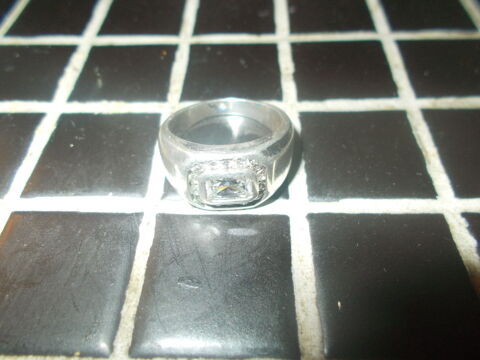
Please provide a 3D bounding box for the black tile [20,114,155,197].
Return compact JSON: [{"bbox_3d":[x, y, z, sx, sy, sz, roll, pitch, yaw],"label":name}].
[{"bbox_3d":[-0.027,-0.004,0.071,0.022,0.004,0.022,0,53,3],"label":"black tile"}]

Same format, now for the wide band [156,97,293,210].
[{"bbox_3d":[-0.002,-0.008,0.062,0.024,0.013,0.025,0,53,3],"label":"wide band"}]

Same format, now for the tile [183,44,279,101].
[{"bbox_3d":[-0.002,-0.024,0.085,0.022,0.004,0.022,0,53,3],"label":"tile"}]

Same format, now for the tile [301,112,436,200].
[{"bbox_3d":[0.022,-0.004,0.069,0.022,0.004,0.022,0,53,3],"label":"tile"}]

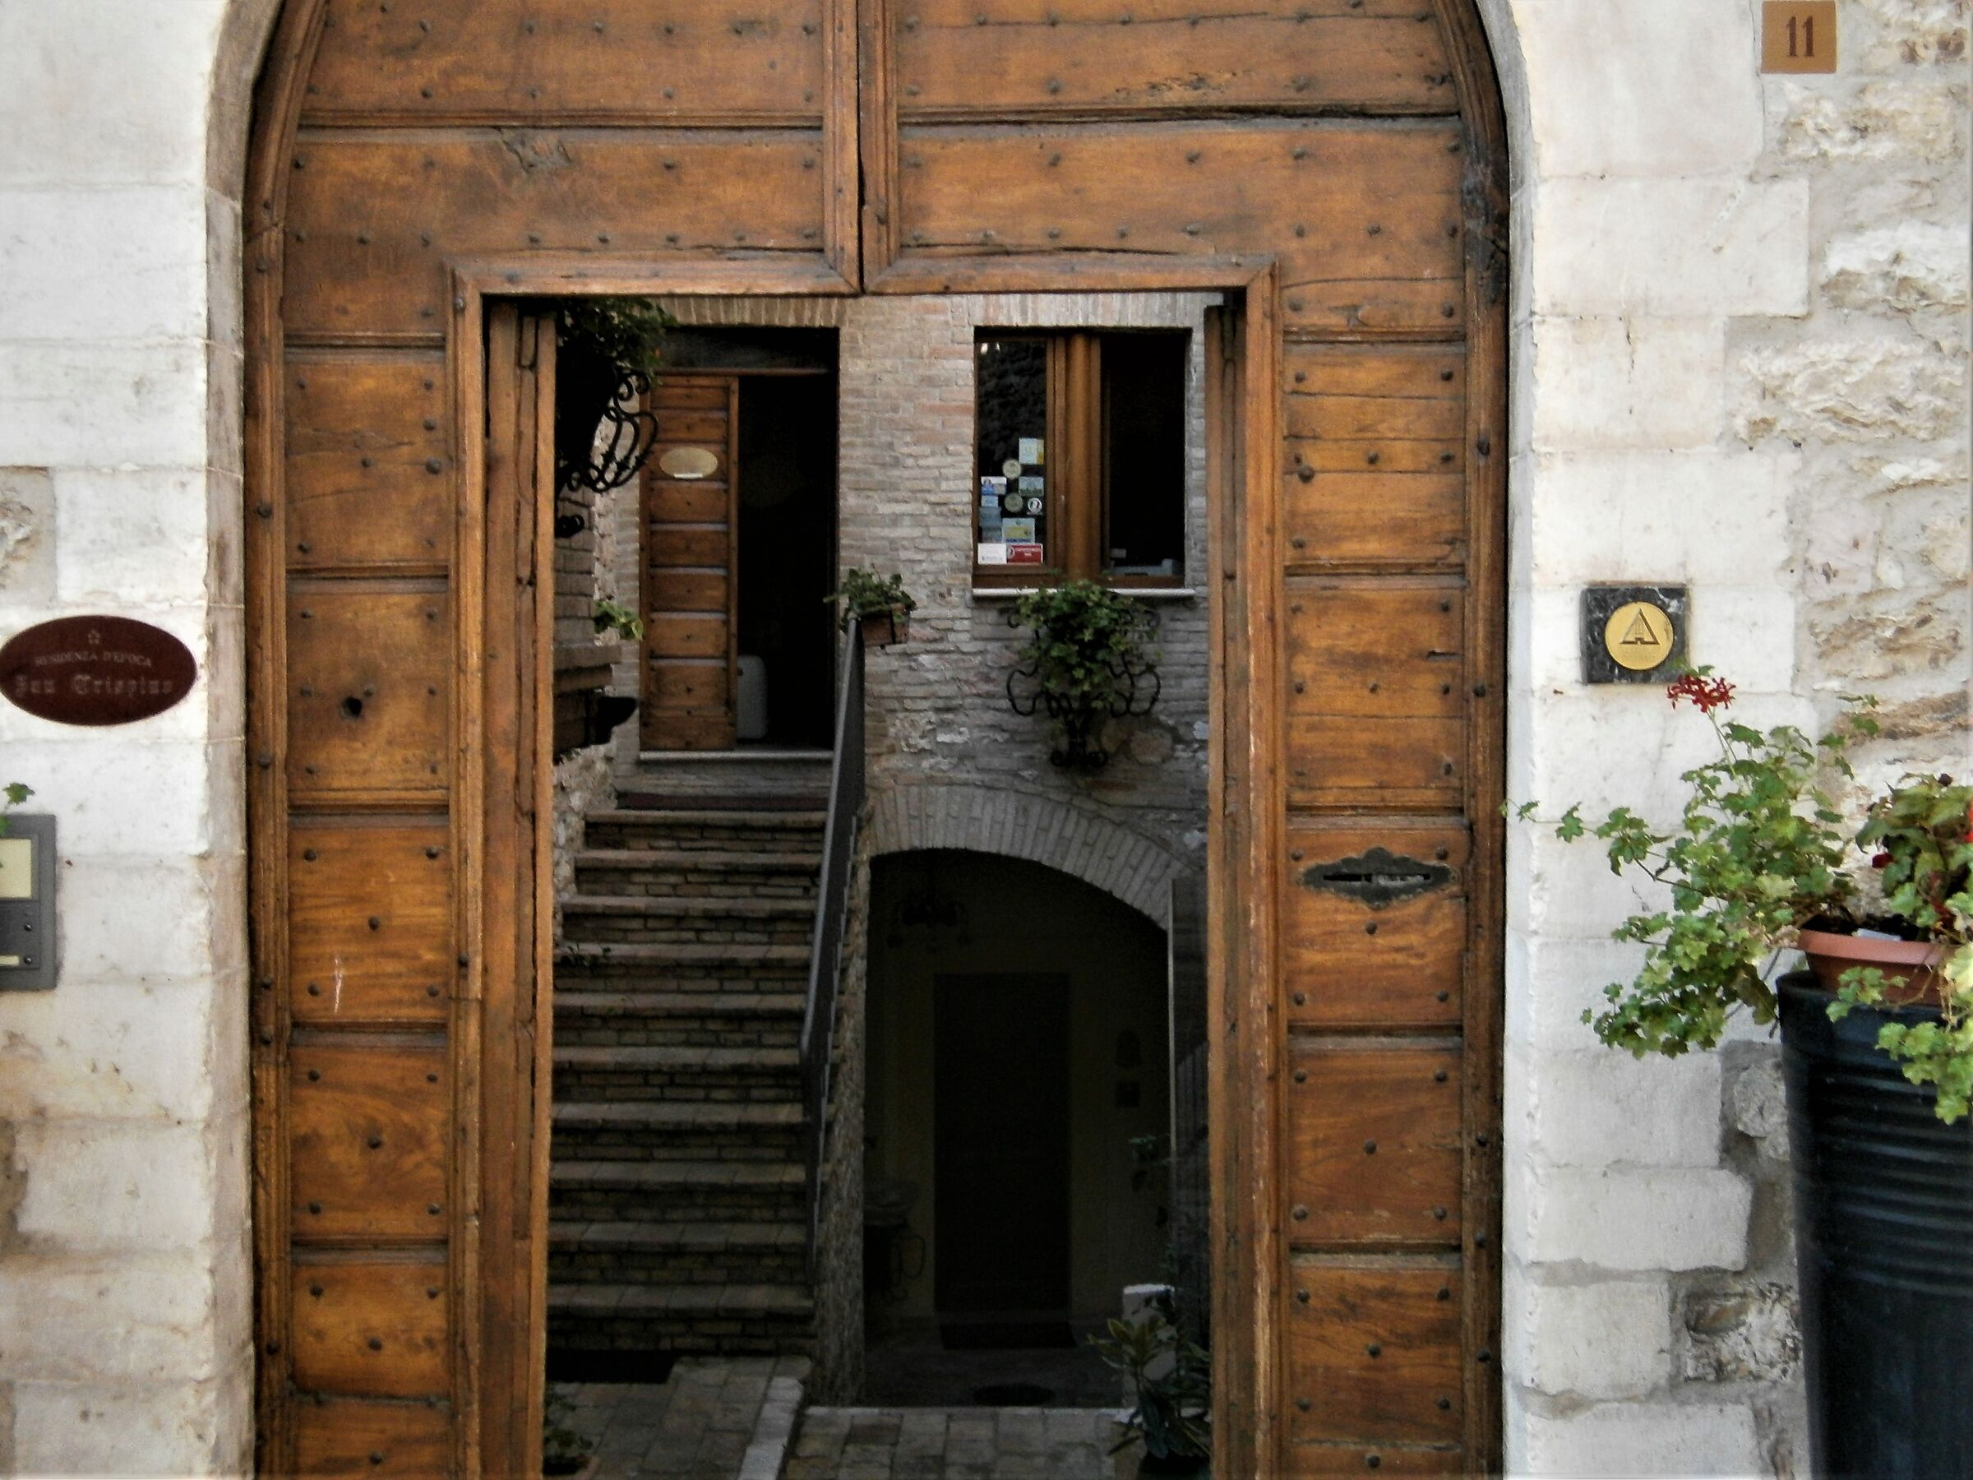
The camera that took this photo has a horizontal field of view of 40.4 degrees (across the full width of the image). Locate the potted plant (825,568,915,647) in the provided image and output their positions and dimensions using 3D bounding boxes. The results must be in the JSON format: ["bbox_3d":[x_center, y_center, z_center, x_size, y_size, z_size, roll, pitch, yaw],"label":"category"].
[{"bbox_3d":[-0.604,-0.693,14.000,0.470,0.410,0.360,0,1,0],"label":"potted plant"}]

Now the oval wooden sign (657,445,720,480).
[{"bbox_3d":[-1.610,-1.498,14.500,0.335,0.180,0.025,0,1,0],"label":"oval wooden sign"}]

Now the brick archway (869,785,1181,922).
[{"bbox_3d":[0.216,0.615,14.450,1.720,0.780,0.380,0,1,0],"label":"brick archway"}]

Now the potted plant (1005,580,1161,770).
[{"bbox_3d":[0.511,-0.341,14.100,0.820,1.000,0.420,0,1,0],"label":"potted plant"}]

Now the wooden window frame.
[{"bbox_3d":[0.505,-1.527,14.500,1.150,1.380,0.160,0,1,0],"label":"wooden window frame"}]

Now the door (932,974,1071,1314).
[{"bbox_3d":[0.090,2.477,16.400,0.850,2.080,0.080,0,1,0],"label":"door"}]

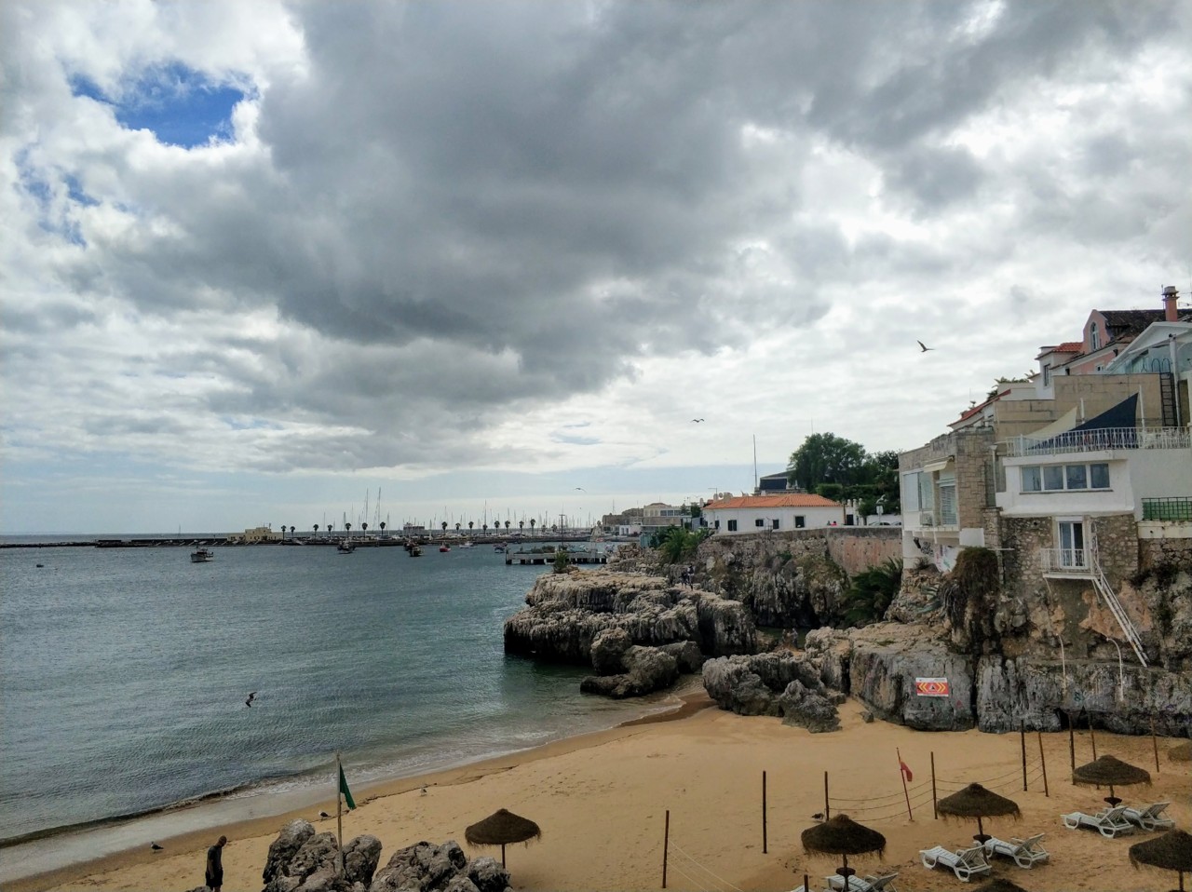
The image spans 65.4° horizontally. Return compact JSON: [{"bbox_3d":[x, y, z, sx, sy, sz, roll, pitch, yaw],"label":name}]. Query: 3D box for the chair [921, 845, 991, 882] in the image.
[{"bbox_3d":[8.623,9.825,22.314,0.690,0.780,1.790,2,-8,-23],"label":"chair"}]

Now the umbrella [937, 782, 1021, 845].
[{"bbox_3d":[9.417,9.224,22.650,2.040,2.000,2.040,-7,-5,21],"label":"umbrella"}]

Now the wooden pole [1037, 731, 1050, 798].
[{"bbox_3d":[13.005,9.270,27.000,0.080,1.950,0.080,-7,-6,24],"label":"wooden pole"}]

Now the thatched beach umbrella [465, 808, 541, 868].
[{"bbox_3d":[-2.465,10.727,24.900,2.030,2.000,2.030,-1,-5,-6],"label":"thatched beach umbrella"}]

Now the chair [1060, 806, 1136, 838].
[{"bbox_3d":[12.948,9.588,24.014,0.690,0.780,1.790,2,-8,-25],"label":"chair"}]

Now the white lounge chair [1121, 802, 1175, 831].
[{"bbox_3d":[14.333,9.638,24.523,0.690,0.780,1.790,1,-8,-17],"label":"white lounge chair"}]

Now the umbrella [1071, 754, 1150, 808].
[{"bbox_3d":[13.495,9.031,24.300,2.060,1.950,2.060,-5,-6,28],"label":"umbrella"}]

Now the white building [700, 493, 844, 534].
[{"bbox_3d":[17.950,7.020,94.000,13.000,4.100,7.000,-2,-5,19],"label":"white building"}]

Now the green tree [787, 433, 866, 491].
[{"bbox_3d":[29.771,2.827,120.000,10.300,9.200,9.500,-2,-5,14],"label":"green tree"}]

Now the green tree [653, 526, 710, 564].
[{"bbox_3d":[7.246,8.434,79.000,4.900,3.400,4.200,-1,-5,5],"label":"green tree"}]

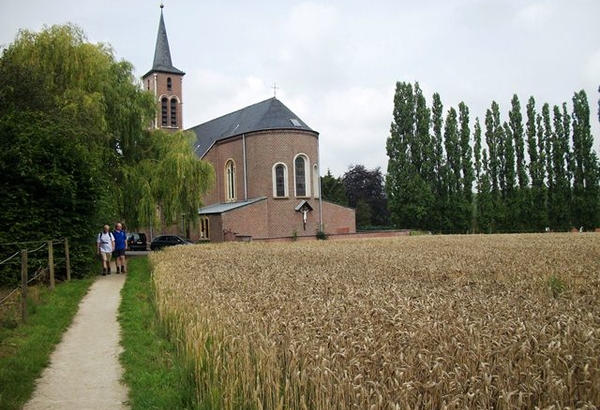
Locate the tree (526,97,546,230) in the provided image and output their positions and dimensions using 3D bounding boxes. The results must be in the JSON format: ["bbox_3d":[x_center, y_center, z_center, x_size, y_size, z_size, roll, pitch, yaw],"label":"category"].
[{"bbox_3d":[38.798,-6.480,91.000,3.000,22.640,3.000,-2,-2,0],"label":"tree"}]

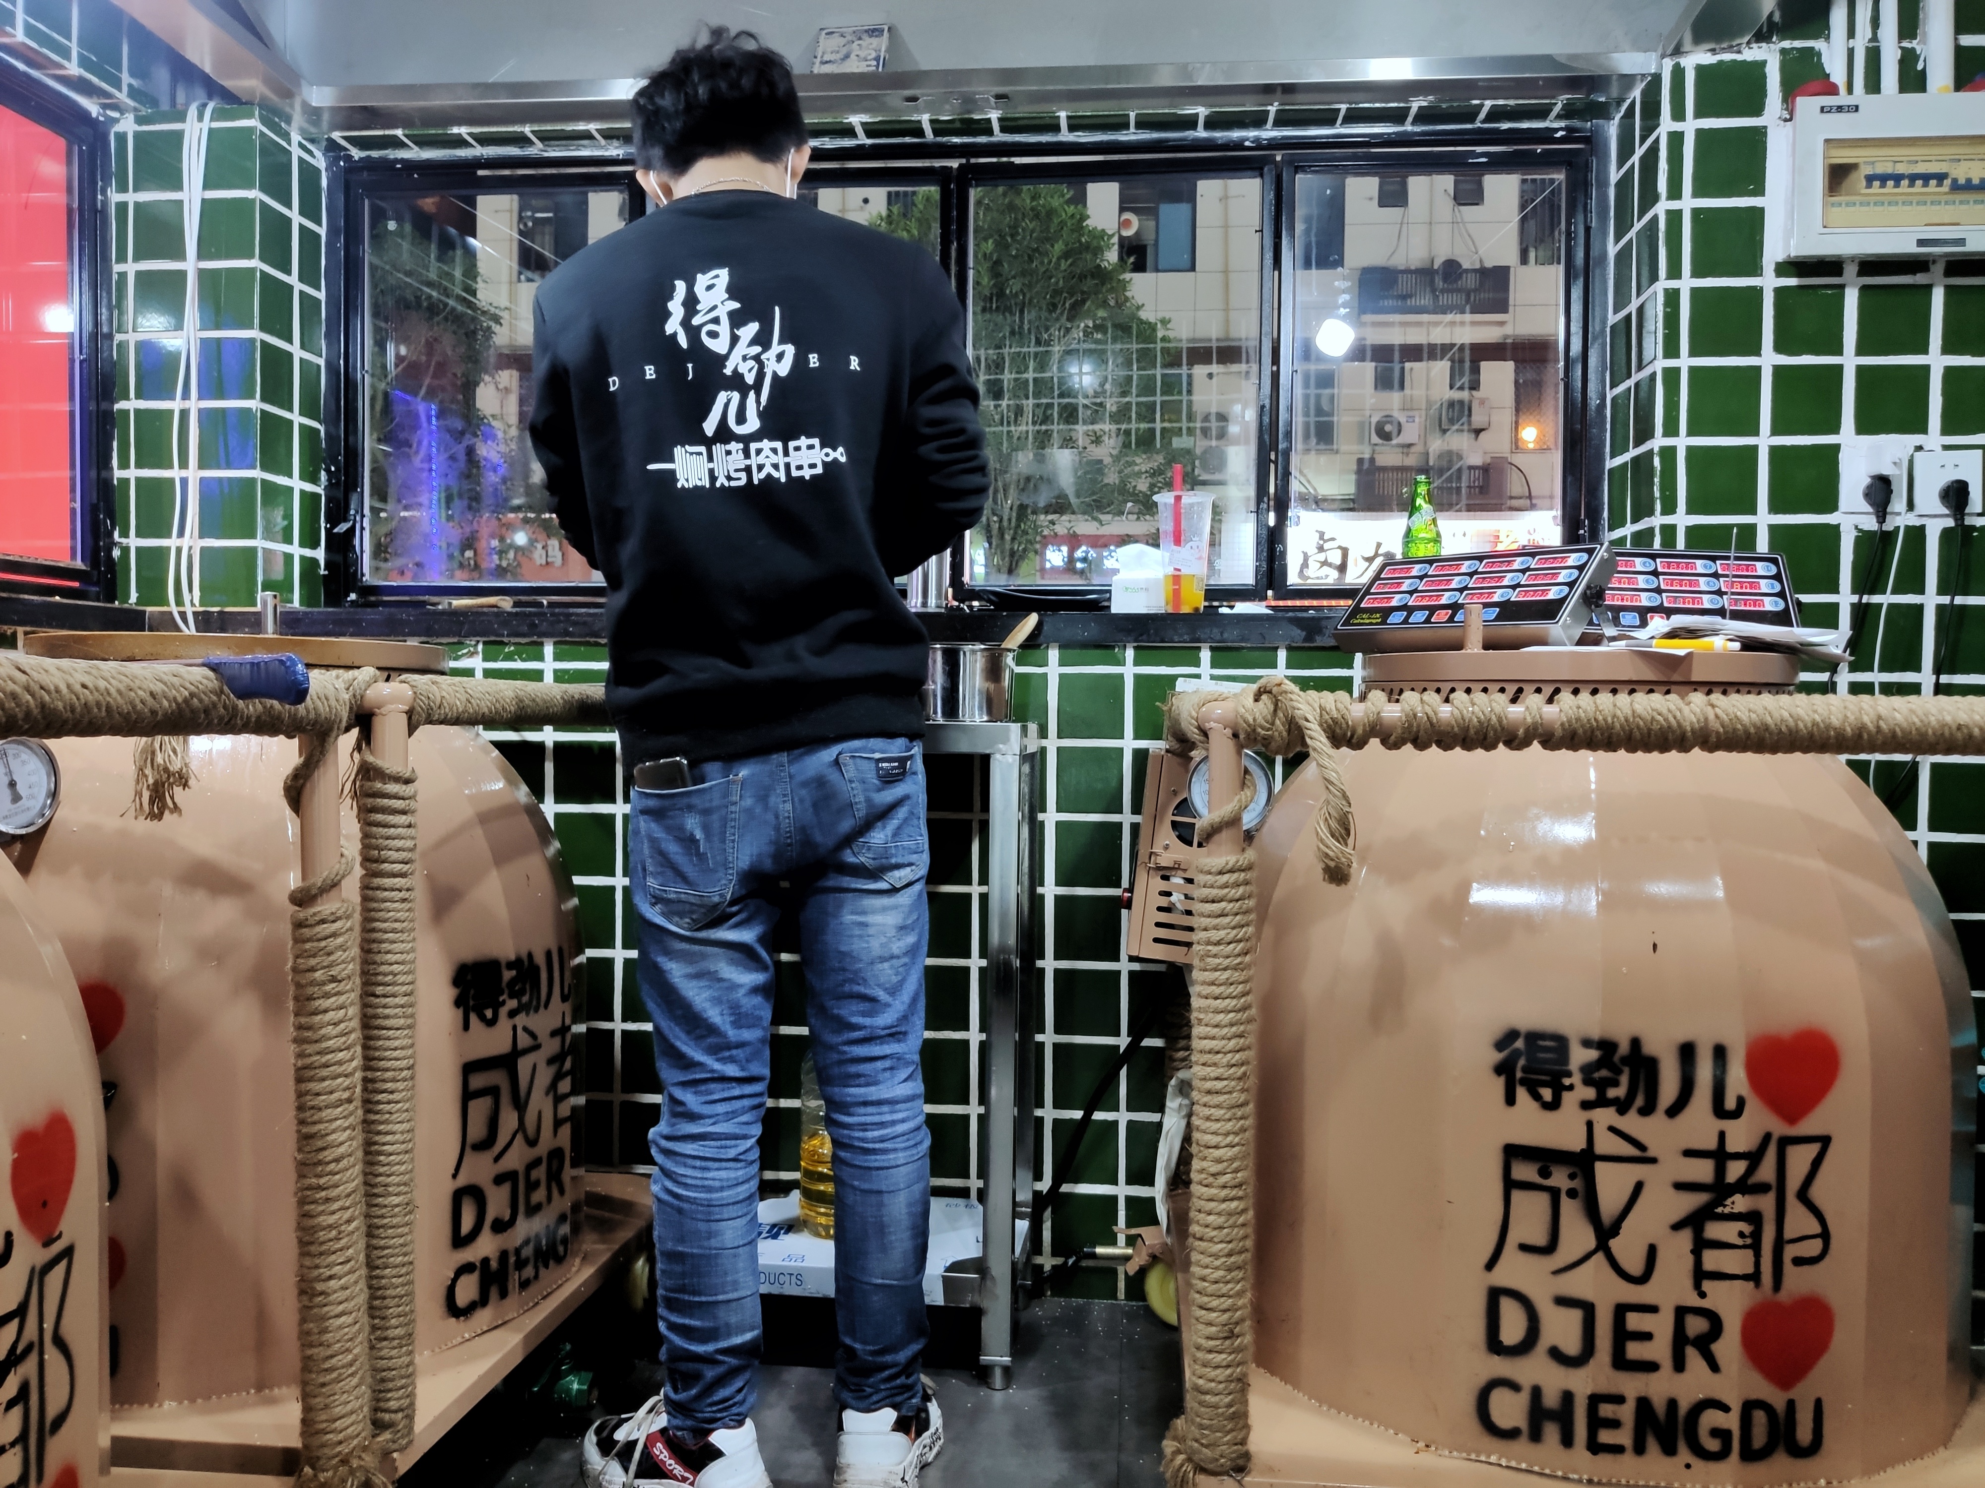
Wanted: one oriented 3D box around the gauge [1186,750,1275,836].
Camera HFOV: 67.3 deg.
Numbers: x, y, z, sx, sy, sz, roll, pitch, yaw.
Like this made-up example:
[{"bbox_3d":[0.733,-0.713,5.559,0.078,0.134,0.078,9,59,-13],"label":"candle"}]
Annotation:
[{"bbox_3d":[0.280,0.058,1.746,0.099,0.099,0.035,1,-7,14],"label":"gauge"}]

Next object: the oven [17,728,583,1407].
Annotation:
[{"bbox_3d":[-0.881,0.261,1.782,0.800,0.710,0.800,1,1,12],"label":"oven"}]

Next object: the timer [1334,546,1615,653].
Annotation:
[{"bbox_3d":[0.490,-0.147,1.530,0.253,0.038,0.127,3,45,47],"label":"timer"}]

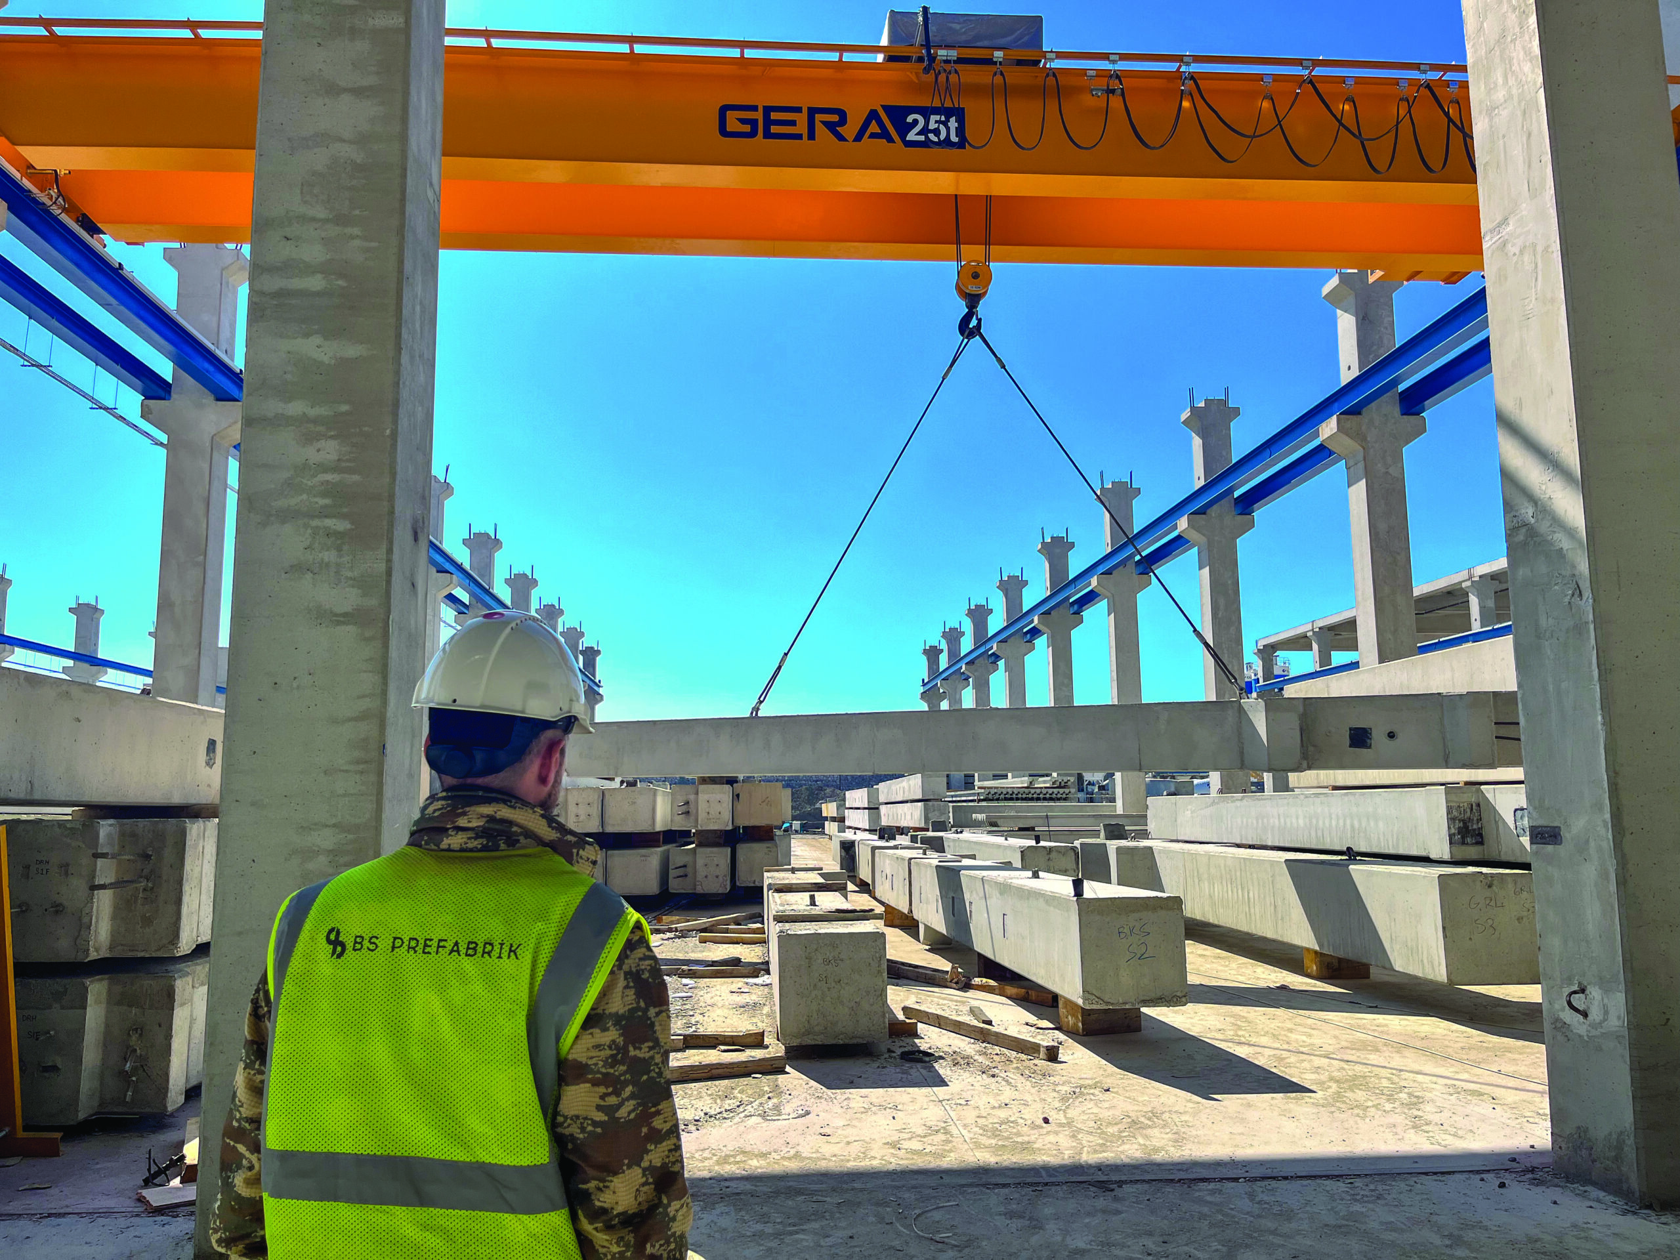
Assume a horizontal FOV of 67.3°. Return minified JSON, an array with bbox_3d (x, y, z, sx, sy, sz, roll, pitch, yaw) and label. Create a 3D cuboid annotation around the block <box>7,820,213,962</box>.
[{"bbox_3d":[-3.861,1.397,6.964,0.870,0.690,1.500,0,-8,-4],"label":"block"}]

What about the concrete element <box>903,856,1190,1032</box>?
[{"bbox_3d":[1.637,2.761,12.425,0.730,0.728,7.332,0,-8,-6],"label":"concrete element"}]

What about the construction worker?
[{"bbox_3d":[-0.481,0.878,1.582,0.600,1.813,0.460,-4,-9,25],"label":"construction worker"}]

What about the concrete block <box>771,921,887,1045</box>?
[{"bbox_3d":[-0.069,2.333,8.464,0.672,0.673,1.000,0,-8,-4],"label":"concrete block"}]

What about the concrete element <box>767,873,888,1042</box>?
[{"bbox_3d":[-0.301,2.803,11.722,0.675,0.674,7.600,0,-8,-4],"label":"concrete element"}]

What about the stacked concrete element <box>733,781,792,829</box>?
[{"bbox_3d":[-1.360,2.963,21.305,0.830,0.680,1.300,0,-8,-4],"label":"stacked concrete element"}]

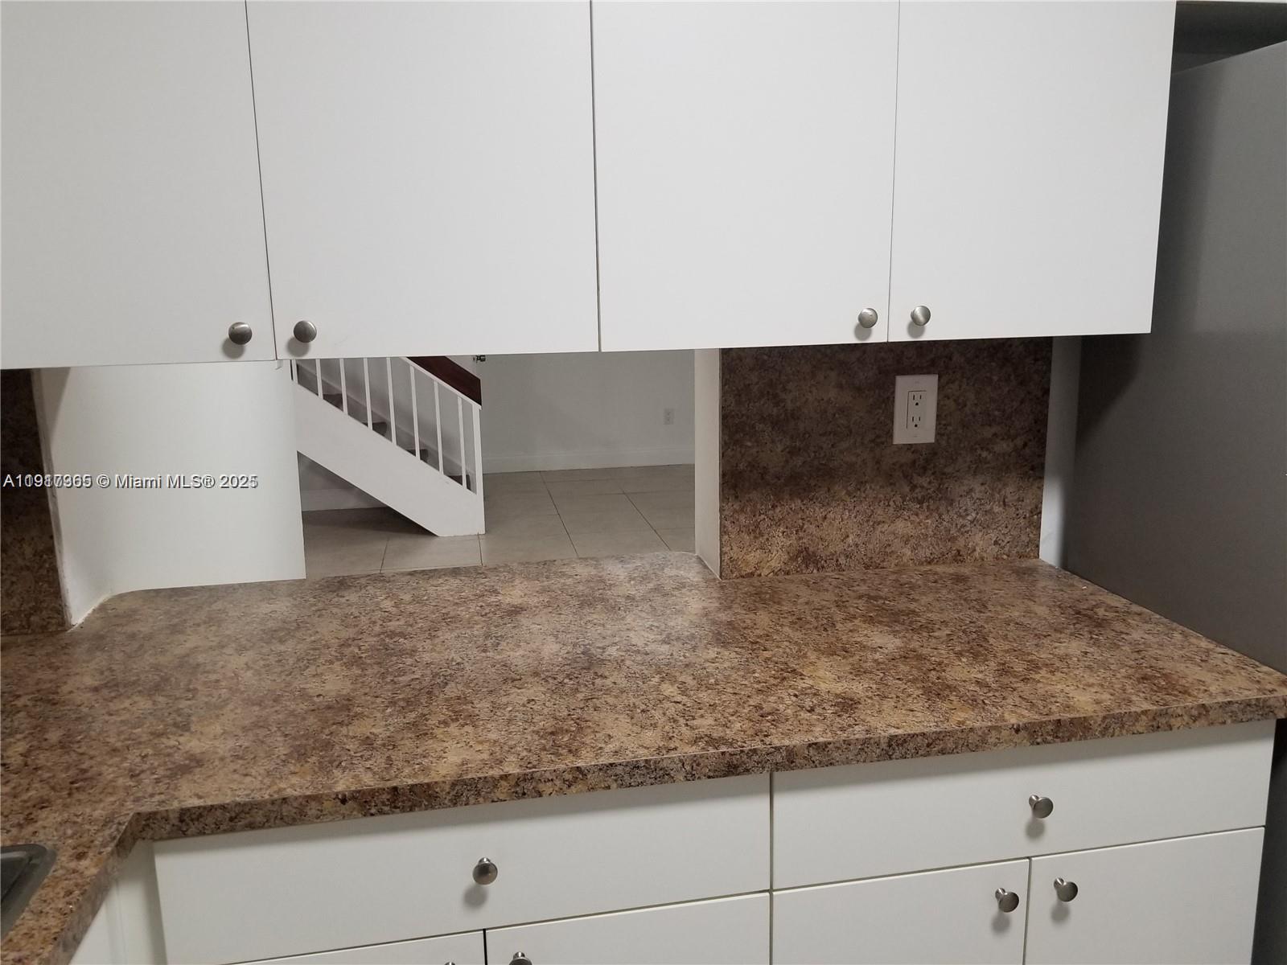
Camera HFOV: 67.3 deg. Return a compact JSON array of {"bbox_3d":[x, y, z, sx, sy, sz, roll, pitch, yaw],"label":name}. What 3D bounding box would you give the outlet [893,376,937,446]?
[{"bbox_3d":[0.481,-0.129,1.709,0.078,0.122,0.009,-3,11,-10],"label":"outlet"}]

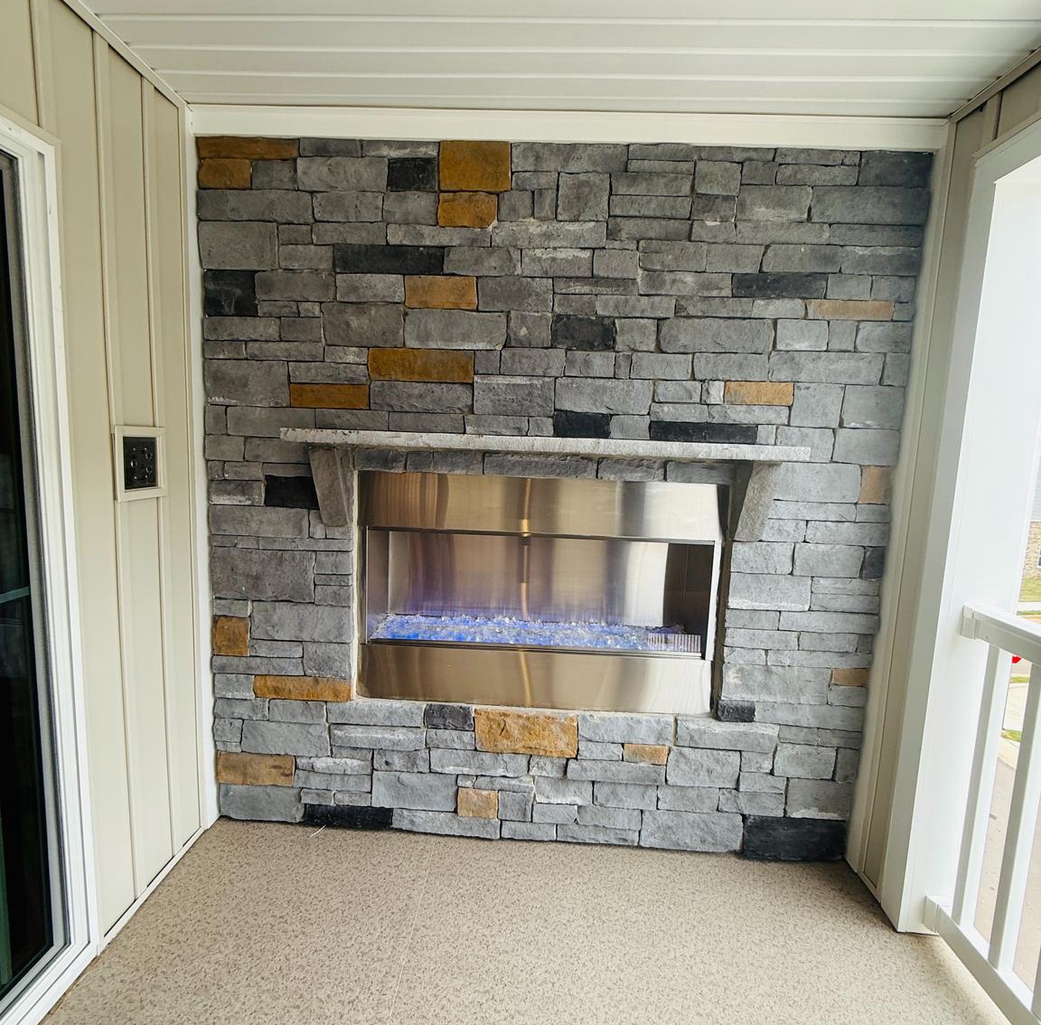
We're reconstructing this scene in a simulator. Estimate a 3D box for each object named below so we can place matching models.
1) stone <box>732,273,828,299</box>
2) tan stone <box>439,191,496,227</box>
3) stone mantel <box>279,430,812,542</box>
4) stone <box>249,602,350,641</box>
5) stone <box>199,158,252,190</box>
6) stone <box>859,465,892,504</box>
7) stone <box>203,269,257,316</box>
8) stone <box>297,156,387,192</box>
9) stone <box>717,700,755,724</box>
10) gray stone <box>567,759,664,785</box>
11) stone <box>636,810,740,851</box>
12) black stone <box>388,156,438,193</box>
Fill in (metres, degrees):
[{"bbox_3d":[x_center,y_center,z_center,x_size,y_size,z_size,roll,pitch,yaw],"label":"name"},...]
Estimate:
[{"bbox_3d":[0.806,-0.706,1.767,0.287,0.070,0.055,2,7,2],"label":"stone"},{"bbox_3d":[-0.169,-0.970,1.823,0.189,0.105,0.060,2,6,2],"label":"tan stone"},{"bbox_3d":[0.064,-0.081,1.773,1.564,0.306,0.200,2,7,2],"label":"stone mantel"},{"bbox_3d":[-0.765,0.384,1.974,0.350,0.132,0.060,2,7,2],"label":"stone"},{"bbox_3d":[-0.936,-1.077,1.810,0.170,0.088,0.070,2,7,2],"label":"stone"},{"bbox_3d":[1.158,-0.095,1.854,0.089,0.128,0.060,2,7,2],"label":"stone"},{"bbox_3d":[-0.948,-0.720,1.858,0.173,0.145,0.060,2,7,2],"label":"stone"},{"bbox_3d":[-0.560,-1.071,1.794,0.289,0.101,0.060,2,7,2],"label":"stone"},{"bbox_3d":[0.746,0.686,1.968,0.127,0.080,0.060,2,7,2],"label":"stone"},{"bbox_3d":[0.343,0.924,2.030,0.346,0.076,0.060,2,7,2],"label":"gray stone"},{"bbox_3d":[0.604,1.127,2.023,0.354,0.136,0.060,2,6,2],"label":"stone"},{"bbox_3d":[-0.339,-1.066,1.791,0.157,0.099,0.060,2,7,2],"label":"black stone"}]

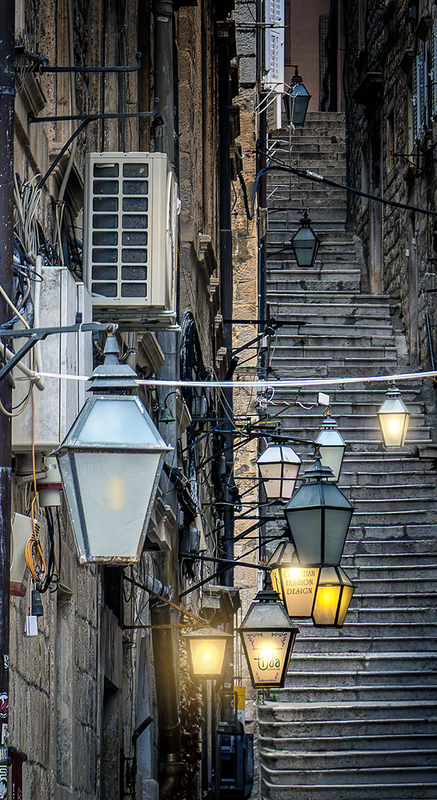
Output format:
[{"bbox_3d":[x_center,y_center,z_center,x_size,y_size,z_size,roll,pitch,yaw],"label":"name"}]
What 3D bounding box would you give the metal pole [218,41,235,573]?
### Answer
[{"bbox_3d":[0.084,-0.876,30.003,0.115,5.220,0.115,0,-6,0],"label":"metal pole"}]

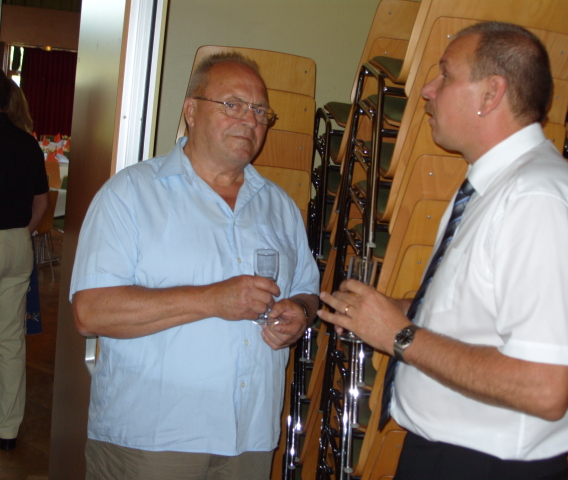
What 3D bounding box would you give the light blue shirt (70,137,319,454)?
[{"bbox_3d":[-0.207,0.125,1.880,0.570,0.710,0.370,2,8,-34],"label":"light blue shirt"}]

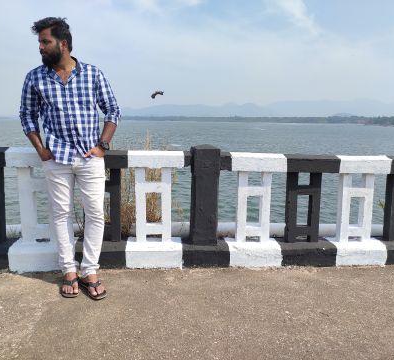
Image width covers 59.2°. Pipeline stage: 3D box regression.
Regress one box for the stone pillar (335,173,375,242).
[{"bbox_3d":[1.340,0.224,2.952,0.265,0.596,0.100,0,10,-6],"label":"stone pillar"}]

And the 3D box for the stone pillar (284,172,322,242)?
[{"bbox_3d":[0.888,0.218,2.911,0.265,0.600,0.100,0,10,-6],"label":"stone pillar"}]

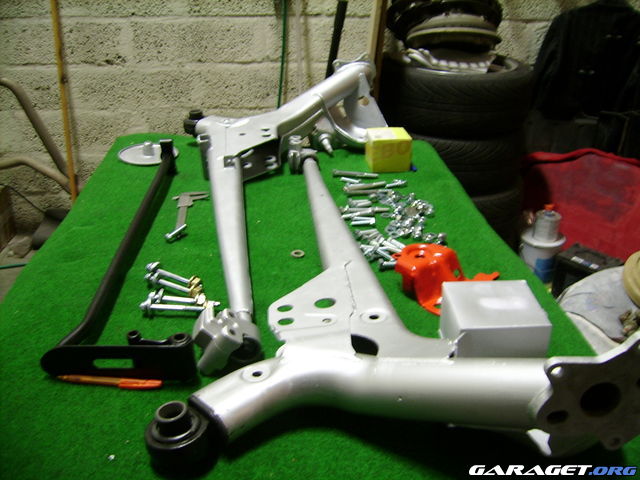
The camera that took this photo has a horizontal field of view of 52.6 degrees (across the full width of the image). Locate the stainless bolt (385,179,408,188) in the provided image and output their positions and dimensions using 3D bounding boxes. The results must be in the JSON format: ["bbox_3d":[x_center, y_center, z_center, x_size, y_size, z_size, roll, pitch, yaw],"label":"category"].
[{"bbox_3d":[0.181,-0.131,1.521,0.062,0.014,0.014,-14,31,-24],"label":"stainless bolt"}]

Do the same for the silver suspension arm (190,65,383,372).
[{"bbox_3d":[-0.044,-0.160,1.384,0.560,0.205,1.090,-4,28,-5],"label":"silver suspension arm"}]

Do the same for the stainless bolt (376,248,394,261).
[{"bbox_3d":[0.122,0.028,1.216,0.038,0.013,0.013,21,35,35],"label":"stainless bolt"}]

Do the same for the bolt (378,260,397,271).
[{"bbox_3d":[0.129,0.045,1.191,0.041,0.018,0.018,-1,28,0],"label":"bolt"}]

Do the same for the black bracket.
[{"bbox_3d":[-0.294,-0.026,1.272,0.228,0.080,0.810,-1,28,0],"label":"black bracket"}]

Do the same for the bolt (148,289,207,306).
[{"bbox_3d":[-0.241,0.098,1.099,0.101,0.023,0.023,3,29,7],"label":"bolt"}]

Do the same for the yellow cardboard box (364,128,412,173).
[{"bbox_3d":[0.180,-0.237,1.697,0.098,0.083,0.108,-3,26,-4],"label":"yellow cardboard box"}]

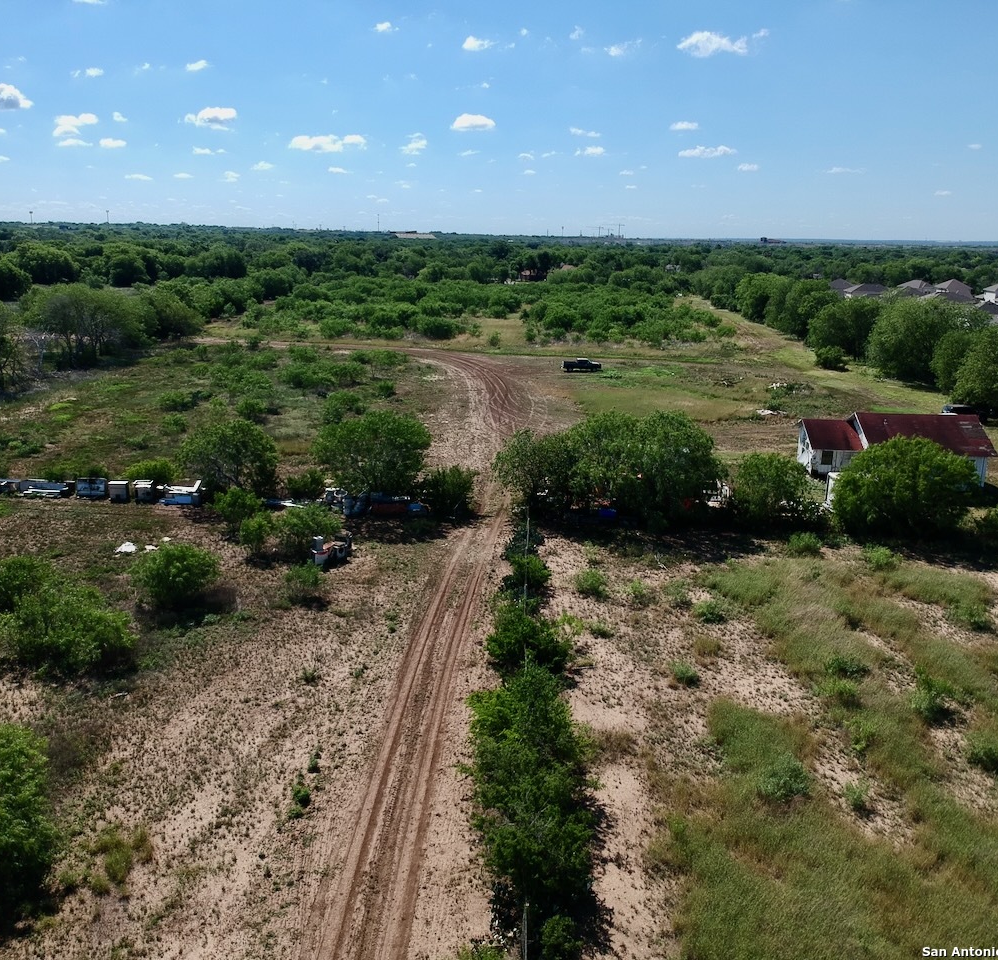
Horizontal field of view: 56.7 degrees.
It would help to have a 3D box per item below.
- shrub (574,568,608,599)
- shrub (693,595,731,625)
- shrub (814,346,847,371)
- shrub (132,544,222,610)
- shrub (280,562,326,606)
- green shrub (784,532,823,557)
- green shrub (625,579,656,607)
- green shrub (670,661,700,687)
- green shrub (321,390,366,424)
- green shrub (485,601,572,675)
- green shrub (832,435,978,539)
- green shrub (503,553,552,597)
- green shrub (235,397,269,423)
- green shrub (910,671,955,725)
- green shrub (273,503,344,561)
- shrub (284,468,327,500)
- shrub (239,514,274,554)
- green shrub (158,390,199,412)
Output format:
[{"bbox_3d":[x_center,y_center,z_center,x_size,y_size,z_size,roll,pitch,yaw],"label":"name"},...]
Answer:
[{"bbox_3d":[4.917,5.472,48.872,1.840,1.420,1.840,3,15,6],"label":"shrub"},{"bbox_3d":[10.544,6.475,45.869,1.830,1.200,1.740,5,15,14],"label":"shrub"},{"bbox_3d":[48.525,-17.822,135.313,4.410,3.280,4.190,6,16,19],"label":"shrub"},{"bbox_3d":[-16.662,4.881,47.601,4.381,3.134,4.381,-5,16,-20],"label":"shrub"},{"bbox_3d":[-10.057,5.248,47.798,2.120,1.940,2.120,-2,15,-12],"label":"shrub"},{"bbox_3d":[18.793,3.946,57.095,2.358,1.236,2.358,6,16,19],"label":"green shrub"},{"bbox_3d":[7.802,6.106,50.877,1.418,1.266,1.347,3,15,9],"label":"green shrub"},{"bbox_3d":[8.100,8.412,40.282,1.242,0.897,1.242,4,15,12],"label":"green shrub"},{"bbox_3d":[-16.446,-7.752,97.687,4.390,3.182,3.951,-2,15,-9],"label":"green shrub"},{"bbox_3d":[1.335,6.971,41.360,3.799,2.902,3.609,2,15,2],"label":"green shrub"},{"bbox_3d":[26.100,0.386,59.499,8.440,6.430,7.600,8,16,24],"label":"green shrub"},{"bbox_3d":[1.618,4.987,49.039,2.330,2.170,2.220,1,15,2],"label":"green shrub"},{"bbox_3d":[-25.292,-7.290,94.511,3.164,2.243,3.164,-3,15,-15],"label":"green shrub"},{"bbox_3d":[17.240,8.630,36.763,1.550,1.930,1.550,9,17,27],"label":"green shrub"},{"bbox_3d":[-11.967,2.928,58.478,4.046,2.864,3.641,-2,15,-12],"label":"green shrub"},{"bbox_3d":[-13.659,0.249,65.762,2.850,2.240,2.710,-2,15,-12],"label":"shrub"},{"bbox_3d":[-14.490,3.252,55.277,1.968,2.406,1.968,-3,15,-15],"label":"shrub"},{"bbox_3d":[-35.793,-8.856,102.685,4.110,2.125,3.699,-4,16,-19],"label":"green shrub"}]

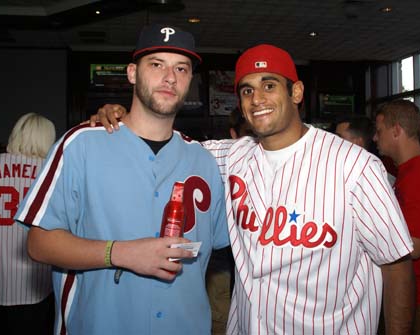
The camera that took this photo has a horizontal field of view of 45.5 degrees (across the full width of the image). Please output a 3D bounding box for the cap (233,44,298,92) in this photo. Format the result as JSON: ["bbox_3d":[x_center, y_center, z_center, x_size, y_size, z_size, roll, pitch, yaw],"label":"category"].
[{"bbox_3d":[0.173,-0.272,1.486,0.180,0.155,0.265,-6,-16,14],"label":"cap"}]

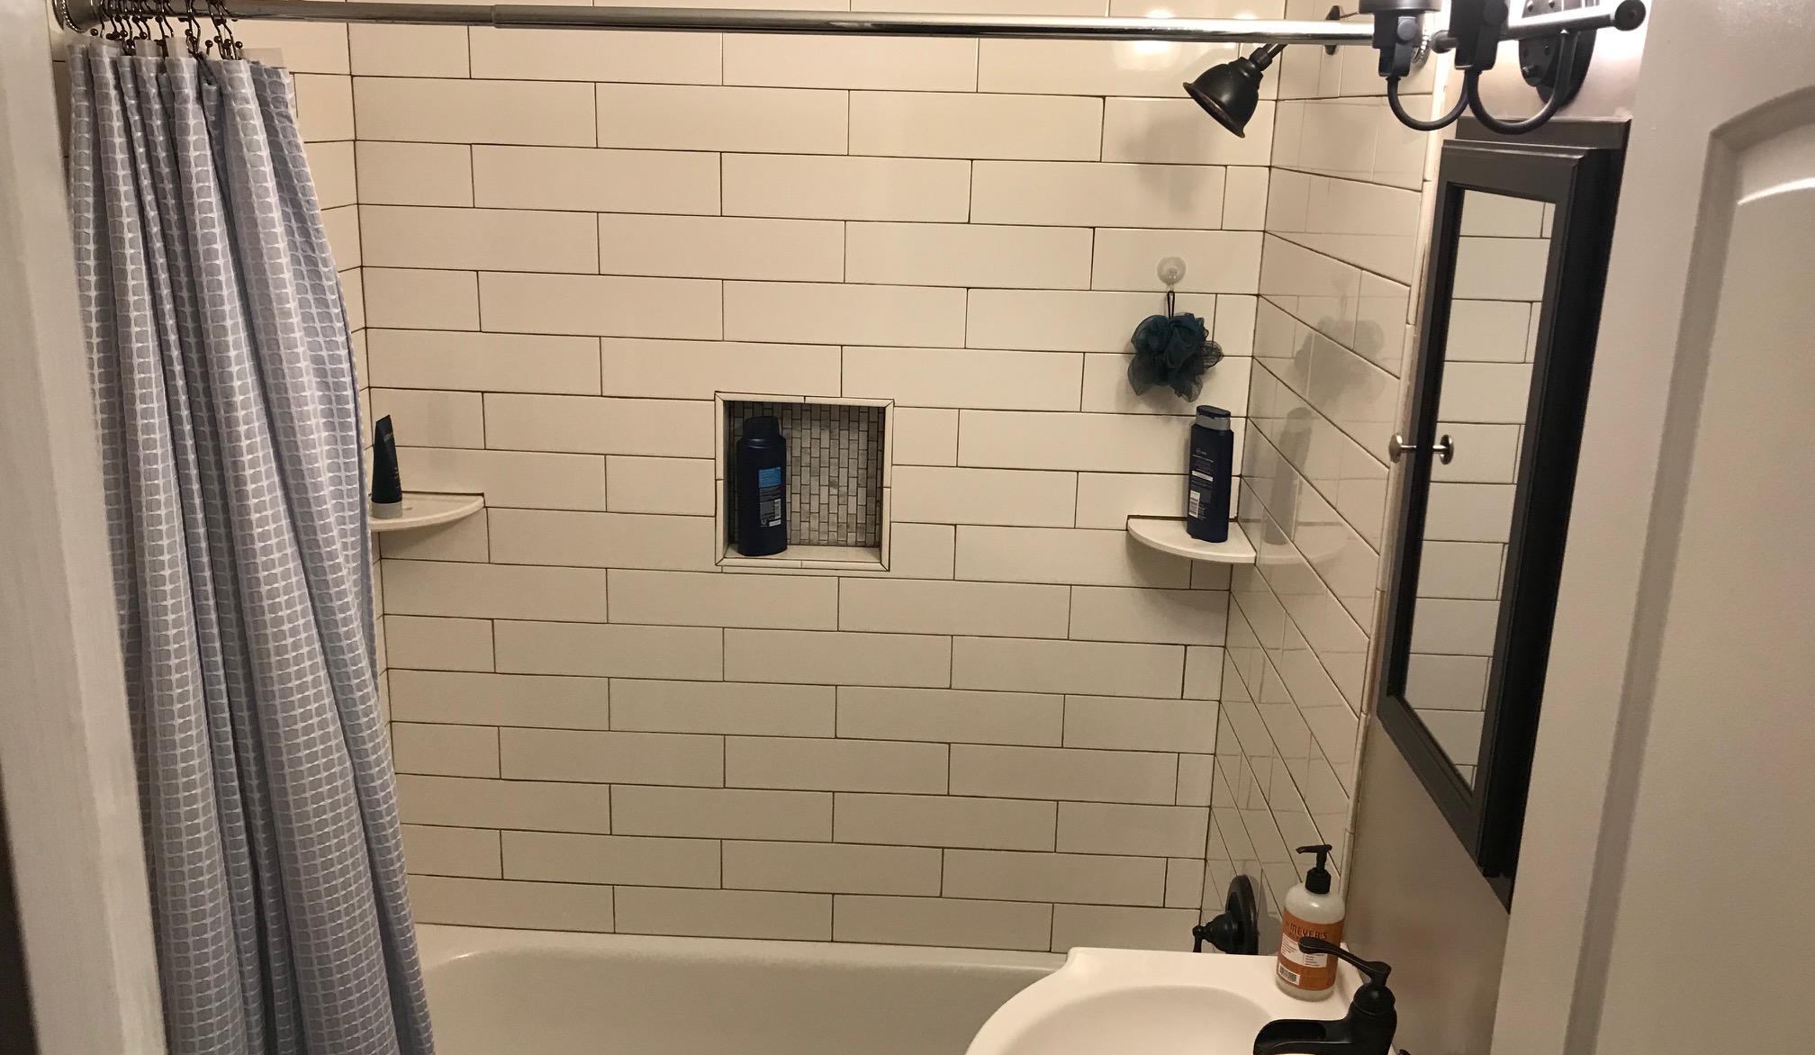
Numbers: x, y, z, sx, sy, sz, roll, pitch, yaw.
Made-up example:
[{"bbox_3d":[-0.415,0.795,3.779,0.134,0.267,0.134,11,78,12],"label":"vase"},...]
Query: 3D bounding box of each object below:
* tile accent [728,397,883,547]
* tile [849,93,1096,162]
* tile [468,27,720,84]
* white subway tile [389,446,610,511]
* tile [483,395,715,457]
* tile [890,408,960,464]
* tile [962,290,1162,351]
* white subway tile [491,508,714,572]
[{"bbox_3d":[-0.176,-0.100,2.616,0.277,0.275,0.010,2,15,1],"label":"tile accent"},{"bbox_3d":[0.110,-0.646,2.366,0.406,0.101,0.010,2,15,1],"label":"tile"},{"bbox_3d":[-0.500,-0.767,2.354,0.406,0.101,0.010,2,15,1],"label":"tile"},{"bbox_3d":[-0.723,-0.085,2.554,0.402,0.101,0.009,2,15,1],"label":"white subway tile"},{"bbox_3d":[-0.528,-0.175,2.518,0.398,0.101,0.010,2,15,1],"label":"tile"},{"bbox_3d":[0.032,-0.155,2.513,0.110,0.101,0.009,2,15,1],"label":"tile"},{"bbox_3d":[0.305,-0.342,2.446,0.407,0.101,0.010,2,15,1],"label":"tile"},{"bbox_3d":[-0.532,0.021,2.565,0.395,0.100,0.009,2,15,1],"label":"white subway tile"}]

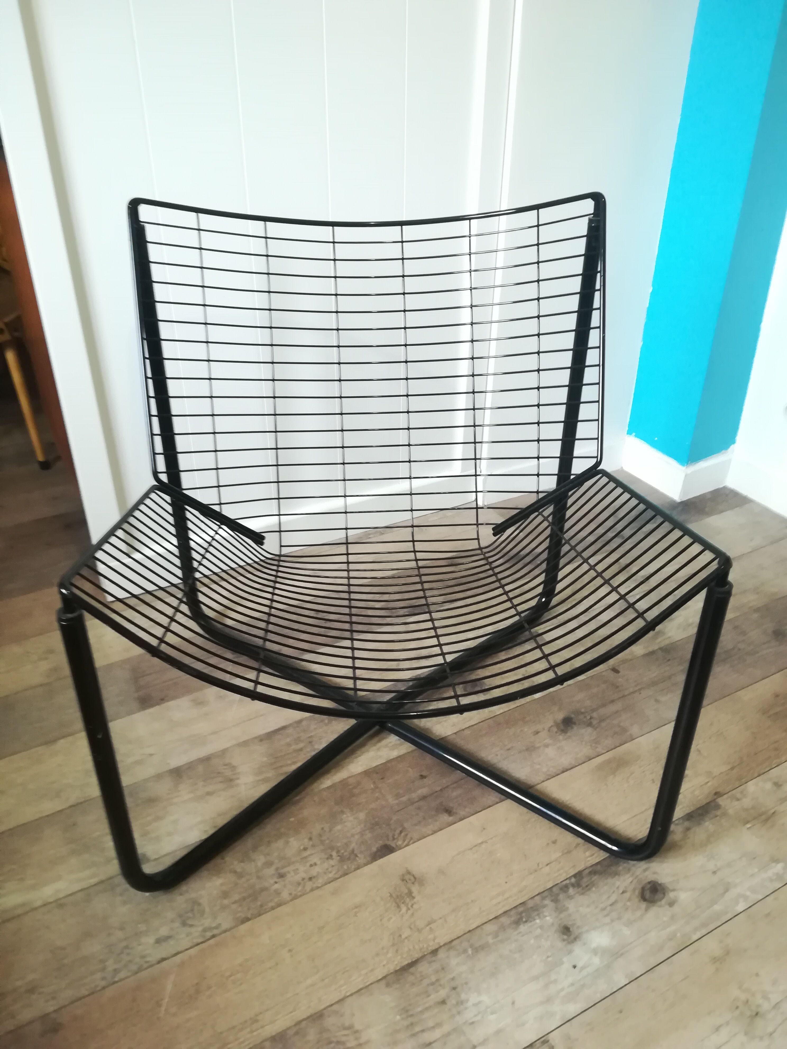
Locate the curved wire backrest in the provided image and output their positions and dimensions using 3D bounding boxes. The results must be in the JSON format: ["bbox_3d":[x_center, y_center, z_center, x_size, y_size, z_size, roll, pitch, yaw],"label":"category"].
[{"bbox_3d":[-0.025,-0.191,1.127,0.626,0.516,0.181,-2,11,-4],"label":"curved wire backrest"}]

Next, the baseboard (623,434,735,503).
[{"bbox_3d":[0.663,-0.144,1.846,0.154,0.078,0.184,-15,34,-25],"label":"baseboard"}]

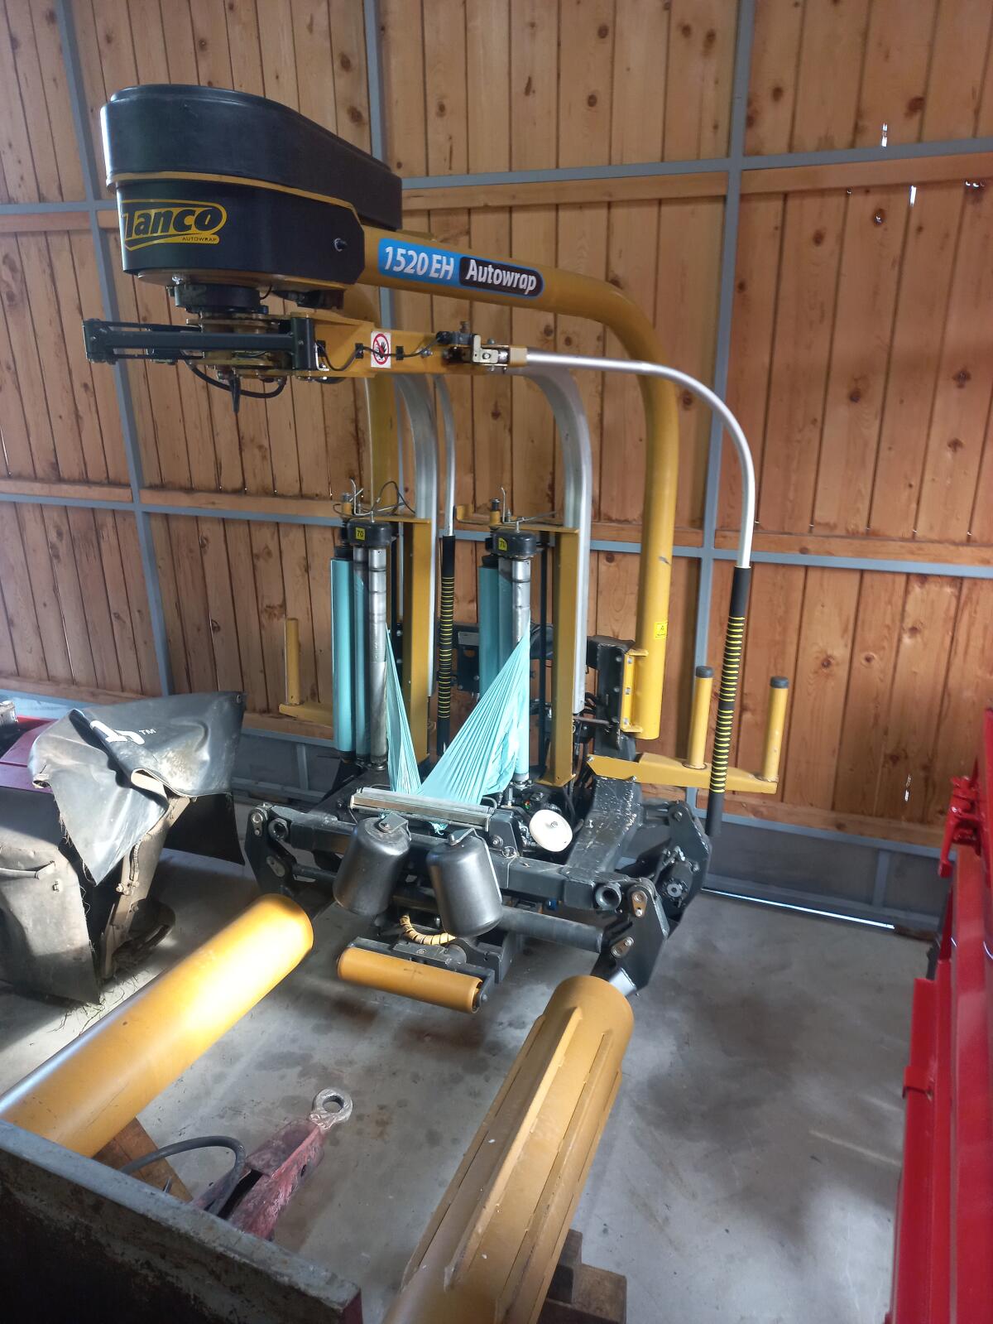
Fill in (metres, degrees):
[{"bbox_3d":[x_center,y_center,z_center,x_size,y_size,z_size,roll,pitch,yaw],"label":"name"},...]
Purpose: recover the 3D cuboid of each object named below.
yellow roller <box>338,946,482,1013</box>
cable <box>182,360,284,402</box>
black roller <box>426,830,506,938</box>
[{"bbox_3d":[-0.292,1.076,3.240,0.490,0.116,0.116,7,21,21],"label":"yellow roller"},{"bbox_3d":[-0.551,-0.598,2.020,0.215,0.085,0.090,-6,20,-13],"label":"cable"},{"bbox_3d":[-0.101,0.738,3.150,0.200,0.285,0.200,-14,2,0],"label":"black roller"}]

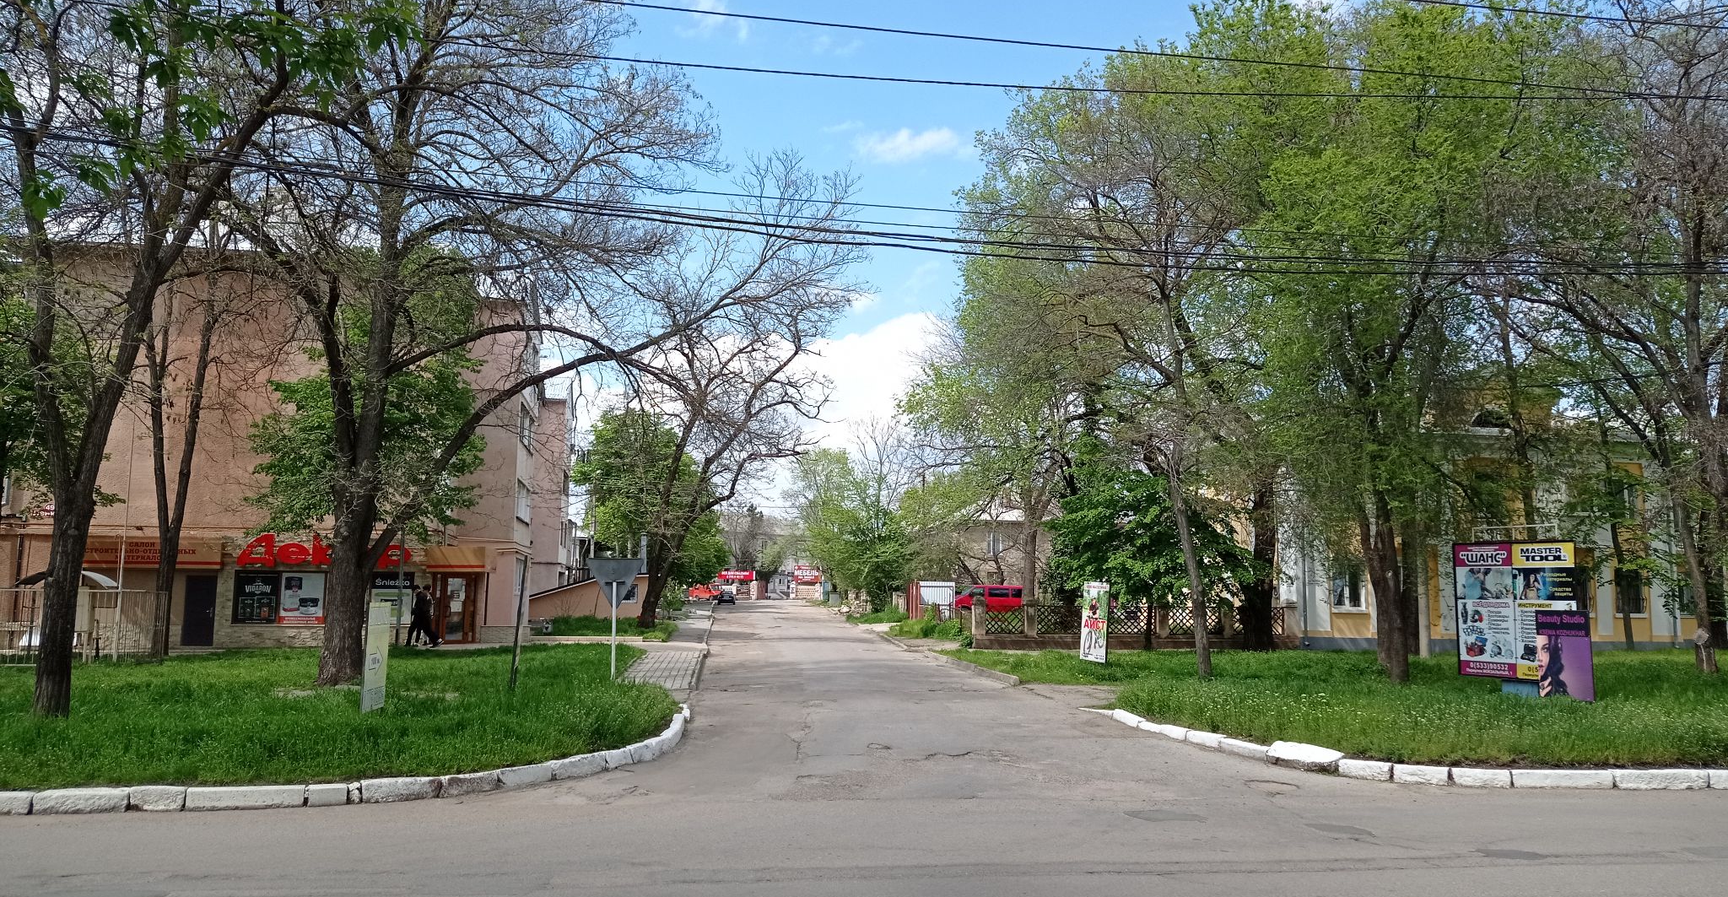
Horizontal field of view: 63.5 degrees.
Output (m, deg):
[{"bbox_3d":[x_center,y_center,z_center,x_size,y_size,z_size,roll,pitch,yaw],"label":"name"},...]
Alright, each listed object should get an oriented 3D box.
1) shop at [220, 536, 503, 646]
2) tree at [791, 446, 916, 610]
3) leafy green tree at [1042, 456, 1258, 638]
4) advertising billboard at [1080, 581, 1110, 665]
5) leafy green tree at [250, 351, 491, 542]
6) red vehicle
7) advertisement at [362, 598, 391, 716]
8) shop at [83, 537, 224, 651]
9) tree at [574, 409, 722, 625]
[{"bbox_3d":[-14.837,4.313,42.650,7.750,3.245,5.000,1,-6,-7],"label":"shop"},{"bbox_3d":[-0.734,5.427,94.925,8.544,11.278,8.200,0,-6,0],"label":"tree"},{"bbox_3d":[7.595,2.627,36.963,5.659,5.135,5.200,0,-6,0],"label":"leafy green tree"},{"bbox_3d":[4.842,3.639,29.199,0.060,1.653,0.800,4,-6,-28],"label":"advertising billboard"},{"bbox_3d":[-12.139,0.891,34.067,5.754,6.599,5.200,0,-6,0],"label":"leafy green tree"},{"bbox_3d":[7.867,9.241,84.306,4.750,1.930,1.850,1,-6,-8],"label":"red vehicle"},{"bbox_3d":[-5.895,2.512,16.864,0.060,1.299,0.700,0,-6,3],"label":"advertisement"},{"bbox_3d":[-20.514,4.271,42.047,4.150,3.234,5.000,1,-6,-7],"label":"shop"},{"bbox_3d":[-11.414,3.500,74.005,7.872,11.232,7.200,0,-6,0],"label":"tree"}]

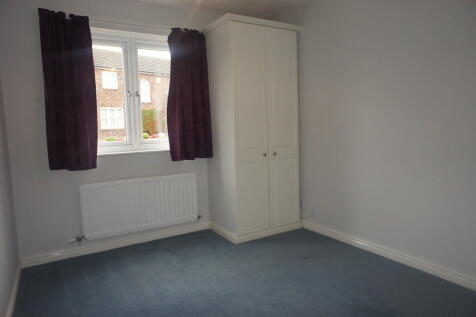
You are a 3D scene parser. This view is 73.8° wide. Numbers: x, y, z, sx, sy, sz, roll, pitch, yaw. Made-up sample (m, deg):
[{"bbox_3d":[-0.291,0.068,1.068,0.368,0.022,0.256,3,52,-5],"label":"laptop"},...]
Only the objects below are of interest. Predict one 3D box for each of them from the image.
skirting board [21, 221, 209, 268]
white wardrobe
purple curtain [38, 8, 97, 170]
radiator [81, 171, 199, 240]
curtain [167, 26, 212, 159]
[{"bbox_3d":[-1.121,0.856,3.228,1.796,0.080,0.019,-5,6,-30],"label":"skirting board"},{"bbox_3d":[0.170,-0.292,3.533,0.880,2.223,0.606,-5,6,-30],"label":"white wardrobe"},{"bbox_3d":[-1.475,-0.574,2.778,0.384,1.343,0.128,-5,6,-30],"label":"purple curtain"},{"bbox_3d":[-0.958,0.463,3.229,1.129,0.520,0.085,-5,6,-30],"label":"radiator"},{"bbox_3d":[-0.495,-0.652,3.337,0.429,1.323,0.128,-5,6,-30],"label":"curtain"}]

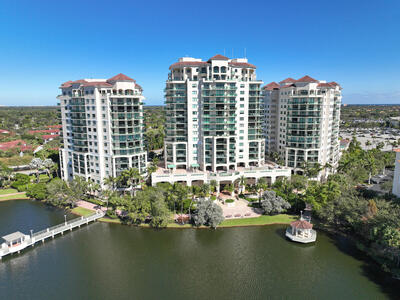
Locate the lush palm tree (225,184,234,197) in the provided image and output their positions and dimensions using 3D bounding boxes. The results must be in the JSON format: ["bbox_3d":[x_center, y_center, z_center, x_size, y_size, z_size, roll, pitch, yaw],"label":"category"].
[{"bbox_3d":[12.370,16.990,116.280,4.070,5.220,3.950,0,9,0],"label":"lush palm tree"}]

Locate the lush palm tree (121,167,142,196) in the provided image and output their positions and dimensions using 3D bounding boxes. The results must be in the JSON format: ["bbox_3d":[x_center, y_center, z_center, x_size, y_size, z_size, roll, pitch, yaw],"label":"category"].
[{"bbox_3d":[-28.180,13.010,114.080,8.780,12.740,8.520,0,9,0],"label":"lush palm tree"}]

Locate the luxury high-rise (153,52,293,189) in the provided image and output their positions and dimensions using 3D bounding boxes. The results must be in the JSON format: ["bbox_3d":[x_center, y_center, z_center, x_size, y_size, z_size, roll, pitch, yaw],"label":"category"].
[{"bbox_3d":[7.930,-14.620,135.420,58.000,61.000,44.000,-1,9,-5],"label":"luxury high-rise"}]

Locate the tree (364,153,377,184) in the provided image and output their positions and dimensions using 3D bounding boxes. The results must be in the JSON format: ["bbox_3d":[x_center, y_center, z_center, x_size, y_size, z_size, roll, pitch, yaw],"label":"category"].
[{"bbox_3d":[80.140,8.910,130.250,6.200,15.110,6.200,0,9,0],"label":"tree"}]

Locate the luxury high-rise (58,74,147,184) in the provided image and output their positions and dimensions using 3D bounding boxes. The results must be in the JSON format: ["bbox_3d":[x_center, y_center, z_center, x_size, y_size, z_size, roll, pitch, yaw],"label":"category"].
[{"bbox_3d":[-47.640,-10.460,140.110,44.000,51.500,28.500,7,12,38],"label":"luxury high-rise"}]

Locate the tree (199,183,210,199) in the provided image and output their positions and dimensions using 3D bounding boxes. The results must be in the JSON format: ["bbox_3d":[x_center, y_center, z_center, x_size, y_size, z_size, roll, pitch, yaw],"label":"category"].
[{"bbox_3d":[1.850,16.700,114.200,4.790,6.840,4.650,0,9,0],"label":"tree"}]

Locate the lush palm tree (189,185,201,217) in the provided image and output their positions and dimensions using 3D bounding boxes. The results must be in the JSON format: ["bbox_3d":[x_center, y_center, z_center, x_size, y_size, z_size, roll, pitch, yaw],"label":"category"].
[{"bbox_3d":[-2.140,17.390,92.120,3.790,11.680,3.790,0,9,0],"label":"lush palm tree"}]

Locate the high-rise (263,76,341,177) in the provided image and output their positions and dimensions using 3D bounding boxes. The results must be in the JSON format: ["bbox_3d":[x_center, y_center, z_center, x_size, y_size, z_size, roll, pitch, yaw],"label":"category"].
[{"bbox_3d":[59.090,-14.570,159.900,35.500,52.000,44.000,6,11,32],"label":"high-rise"}]

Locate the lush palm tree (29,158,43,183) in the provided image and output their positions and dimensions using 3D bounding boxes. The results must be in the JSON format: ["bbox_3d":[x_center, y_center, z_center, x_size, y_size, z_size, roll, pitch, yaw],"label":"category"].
[{"bbox_3d":[-80.620,10.380,136.110,6.530,12.040,6.530,0,9,0],"label":"lush palm tree"}]

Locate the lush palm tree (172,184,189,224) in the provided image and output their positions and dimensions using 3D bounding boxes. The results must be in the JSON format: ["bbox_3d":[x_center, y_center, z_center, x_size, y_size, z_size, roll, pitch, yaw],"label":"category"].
[{"bbox_3d":[-6.040,17.150,88.120,4.830,13.500,4.830,0,9,0],"label":"lush palm tree"}]

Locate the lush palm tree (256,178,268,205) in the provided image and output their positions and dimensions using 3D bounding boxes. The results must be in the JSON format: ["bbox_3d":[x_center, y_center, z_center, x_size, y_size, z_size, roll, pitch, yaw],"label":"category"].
[{"bbox_3d":[24.120,16.060,107.020,4.490,10.430,4.360,0,9,0],"label":"lush palm tree"}]

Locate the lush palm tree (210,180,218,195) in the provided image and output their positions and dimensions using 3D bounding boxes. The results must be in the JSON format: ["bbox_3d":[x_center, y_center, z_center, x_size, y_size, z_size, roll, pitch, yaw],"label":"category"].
[{"bbox_3d":[6.120,15.850,117.110,3.280,6.130,3.180,0,9,0],"label":"lush palm tree"}]

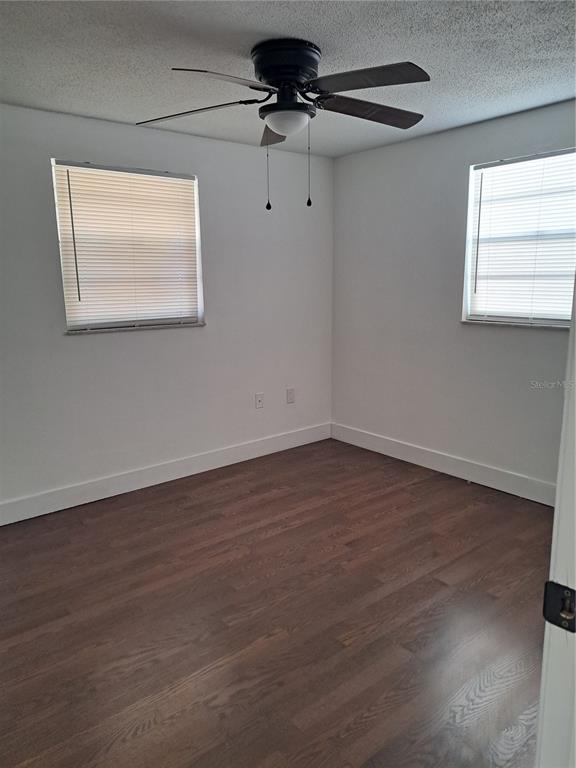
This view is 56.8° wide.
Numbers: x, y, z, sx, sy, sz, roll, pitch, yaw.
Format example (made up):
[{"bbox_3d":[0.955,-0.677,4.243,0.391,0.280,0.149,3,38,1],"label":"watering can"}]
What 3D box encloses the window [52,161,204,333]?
[{"bbox_3d":[-0.982,-0.846,3.393,0.938,0.980,0.100,-10,15,-38],"label":"window"}]

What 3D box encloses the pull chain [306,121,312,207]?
[{"bbox_3d":[0.089,-0.923,2.231,0.021,0.343,0.021,0,12,2],"label":"pull chain"}]

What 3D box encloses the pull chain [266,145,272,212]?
[{"bbox_3d":[-0.084,-0.920,2.334,0.021,0.306,0.021,-1,12,-2],"label":"pull chain"}]

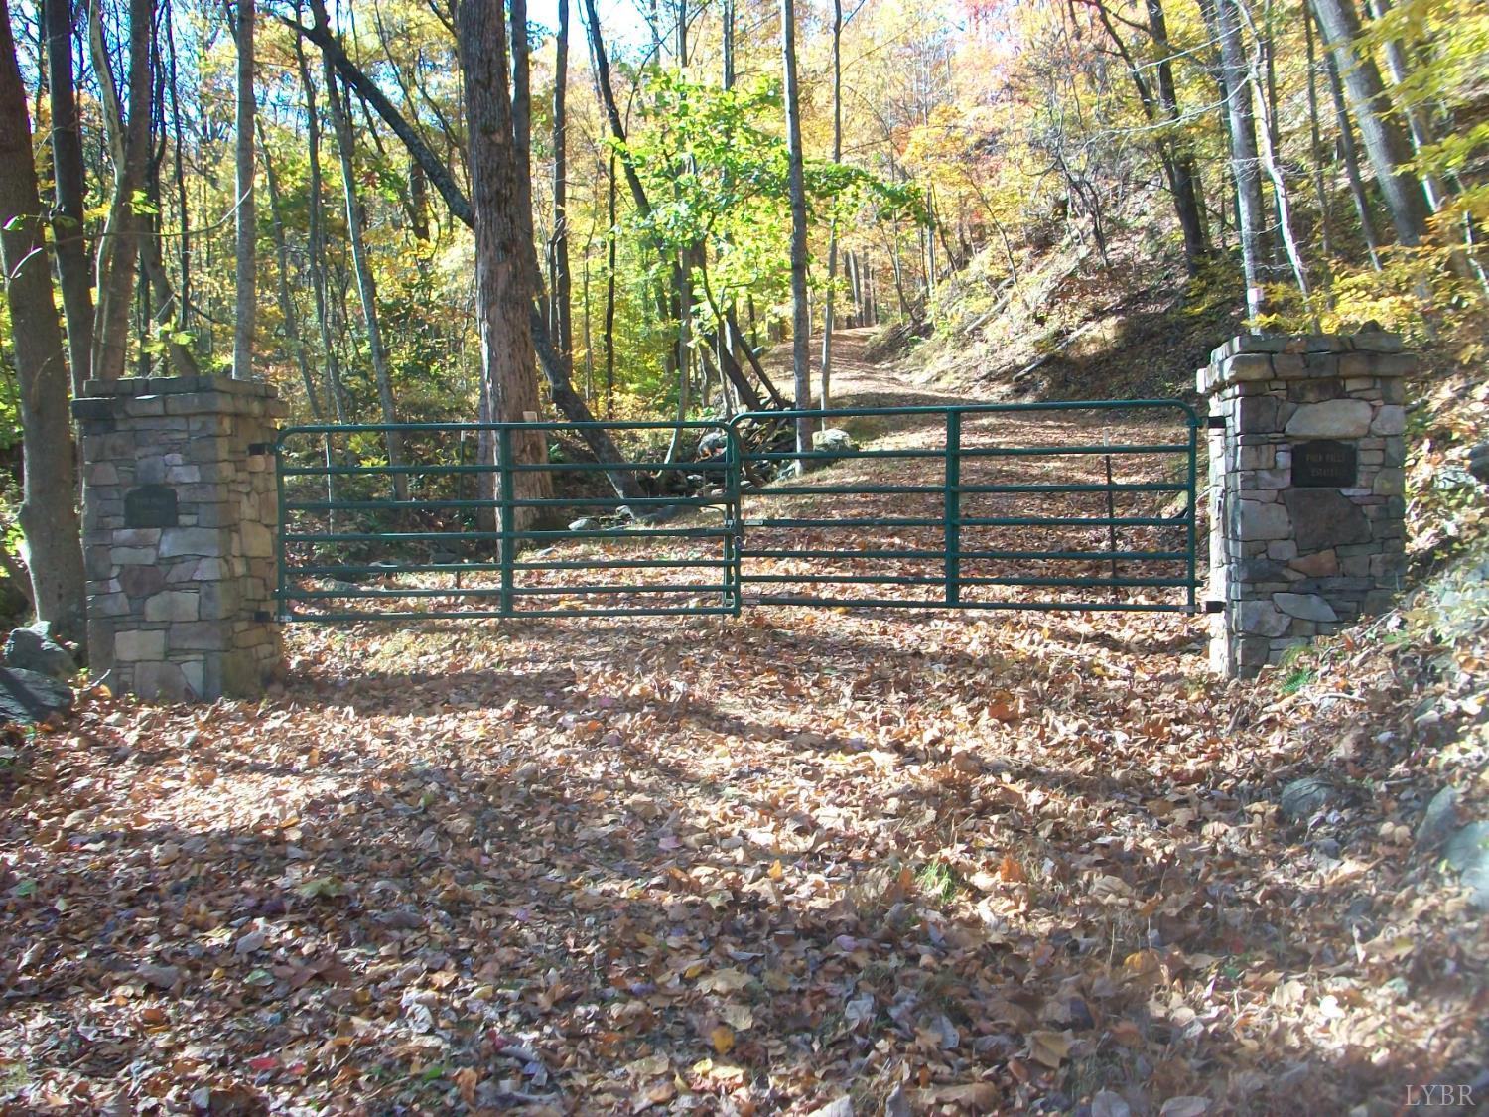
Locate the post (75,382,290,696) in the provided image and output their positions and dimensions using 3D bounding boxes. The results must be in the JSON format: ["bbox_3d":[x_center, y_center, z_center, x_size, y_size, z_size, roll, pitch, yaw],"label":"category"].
[{"bbox_3d":[-3.735,-0.137,9.820,1.020,2.070,1.000,0,2,7],"label":"post"}]

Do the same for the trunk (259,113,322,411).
[{"bbox_3d":[-6.368,-3.877,20.560,0.300,4.584,0.300,-12,2,-16],"label":"trunk"}]

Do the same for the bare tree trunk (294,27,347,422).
[{"bbox_3d":[-5.911,-4.579,20.560,0.360,5.768,0.330,-7,1,-17],"label":"bare tree trunk"}]

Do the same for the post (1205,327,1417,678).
[{"bbox_3d":[3.468,-0.298,9.110,1.040,2.080,1.000,0,2,7],"label":"post"}]

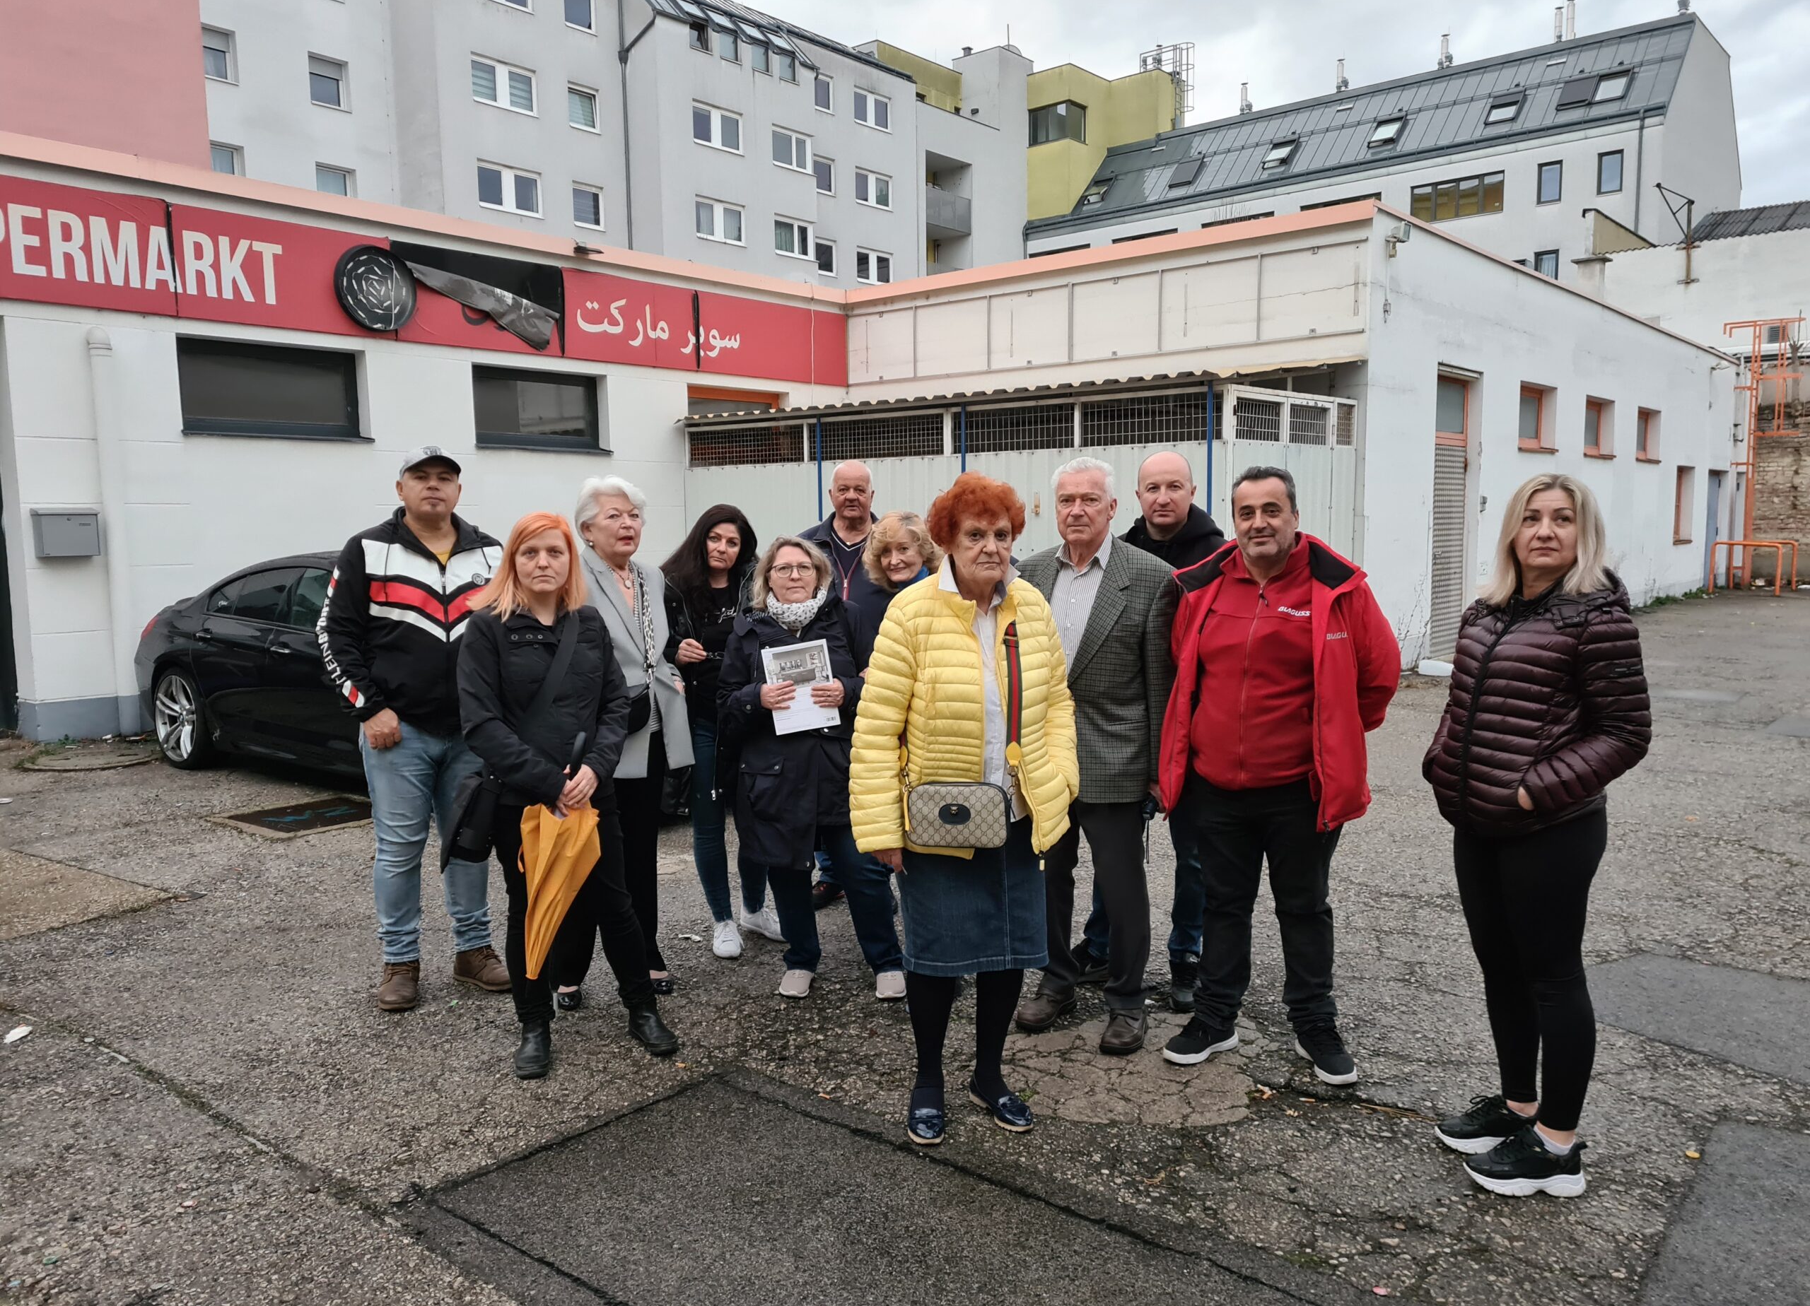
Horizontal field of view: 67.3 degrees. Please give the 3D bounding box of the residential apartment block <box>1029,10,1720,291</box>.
[{"bbox_3d":[18.317,-12.653,54.253,23.718,17.957,13.735,4,7,40],"label":"residential apartment block"}]

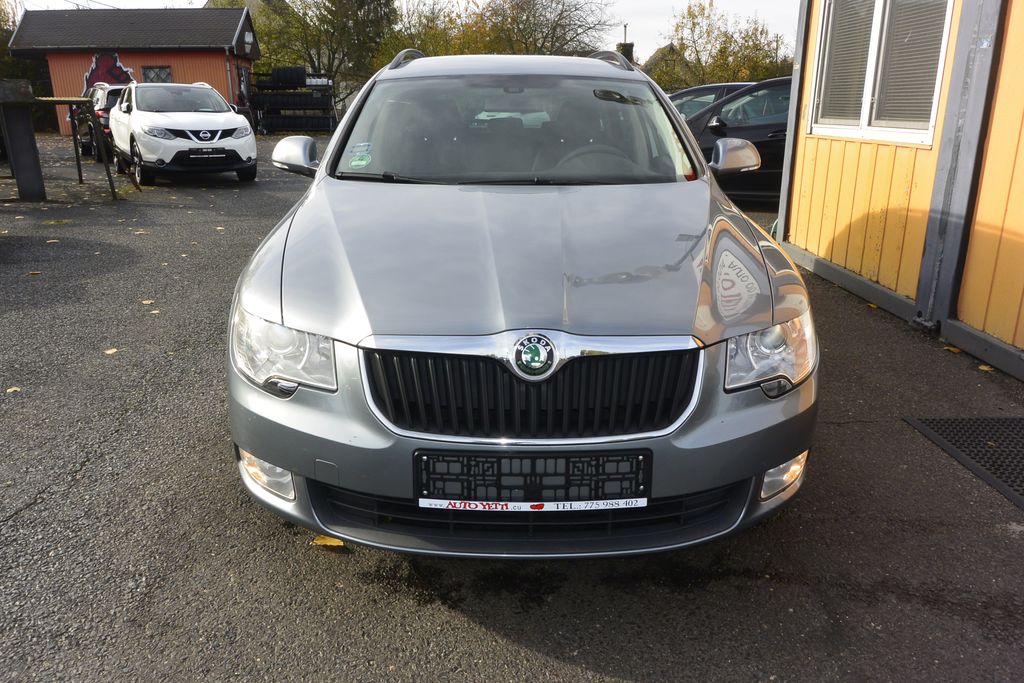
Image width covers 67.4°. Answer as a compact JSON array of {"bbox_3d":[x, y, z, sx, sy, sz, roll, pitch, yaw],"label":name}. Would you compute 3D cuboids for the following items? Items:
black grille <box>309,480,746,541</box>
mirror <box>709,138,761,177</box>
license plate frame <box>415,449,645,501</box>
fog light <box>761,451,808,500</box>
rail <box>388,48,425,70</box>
[{"bbox_3d":[0.047,0.407,1.850,1.060,0.120,0.140,0,16,-1],"label":"black grille"},{"bbox_3d":[0.900,-0.745,3.125,0.215,0.155,0.160,0,16,-1],"label":"mirror"},{"bbox_3d":[0.046,0.299,1.712,0.525,0.120,0.028,0,9,-1],"label":"license plate frame"},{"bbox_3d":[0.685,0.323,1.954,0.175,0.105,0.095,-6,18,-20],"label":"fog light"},{"bbox_3d":[-0.532,-1.607,4.492,0.090,0.110,2.150,0,17,-1],"label":"rail"}]

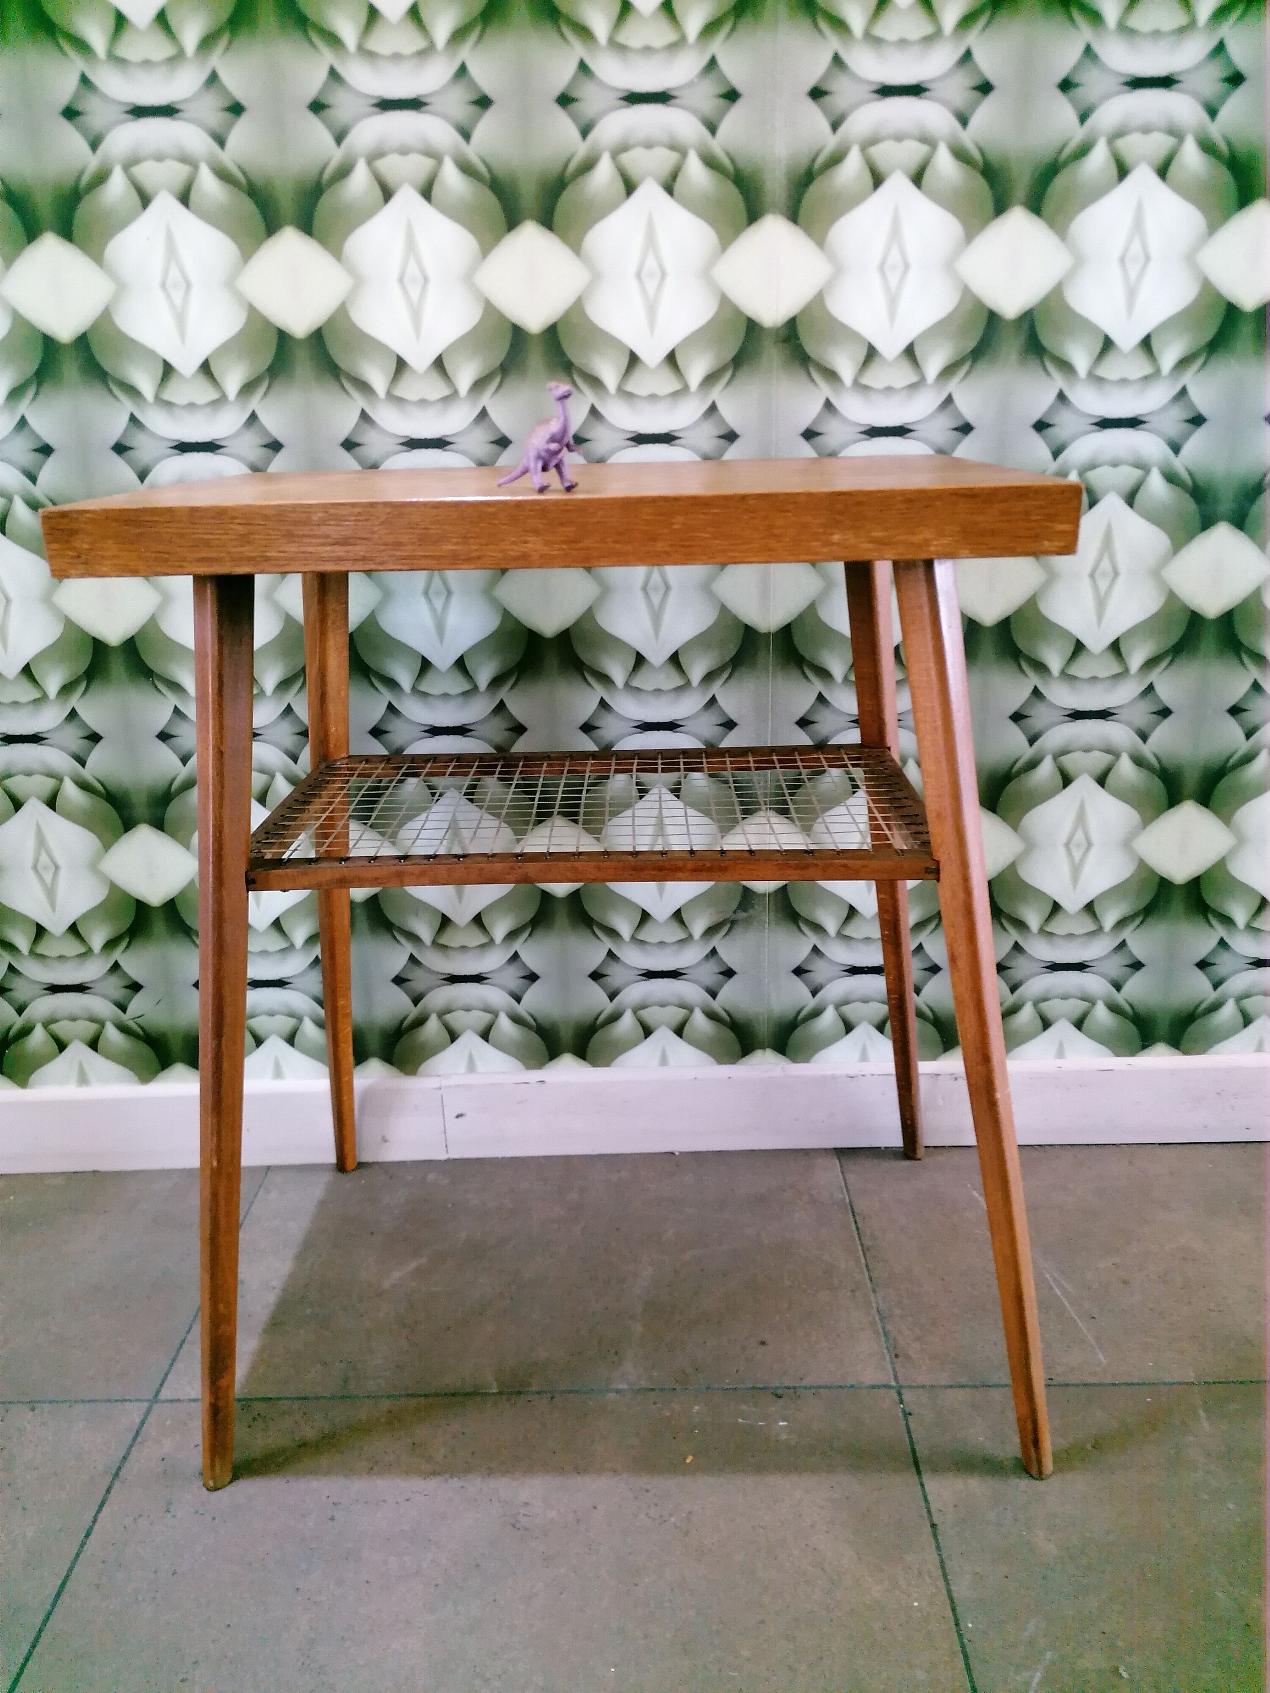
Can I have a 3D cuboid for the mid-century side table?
[{"bbox_3d":[-0.022,0.066,1.058,0.618,0.697,0.436,-1,19,1],"label":"mid-century side table"}]

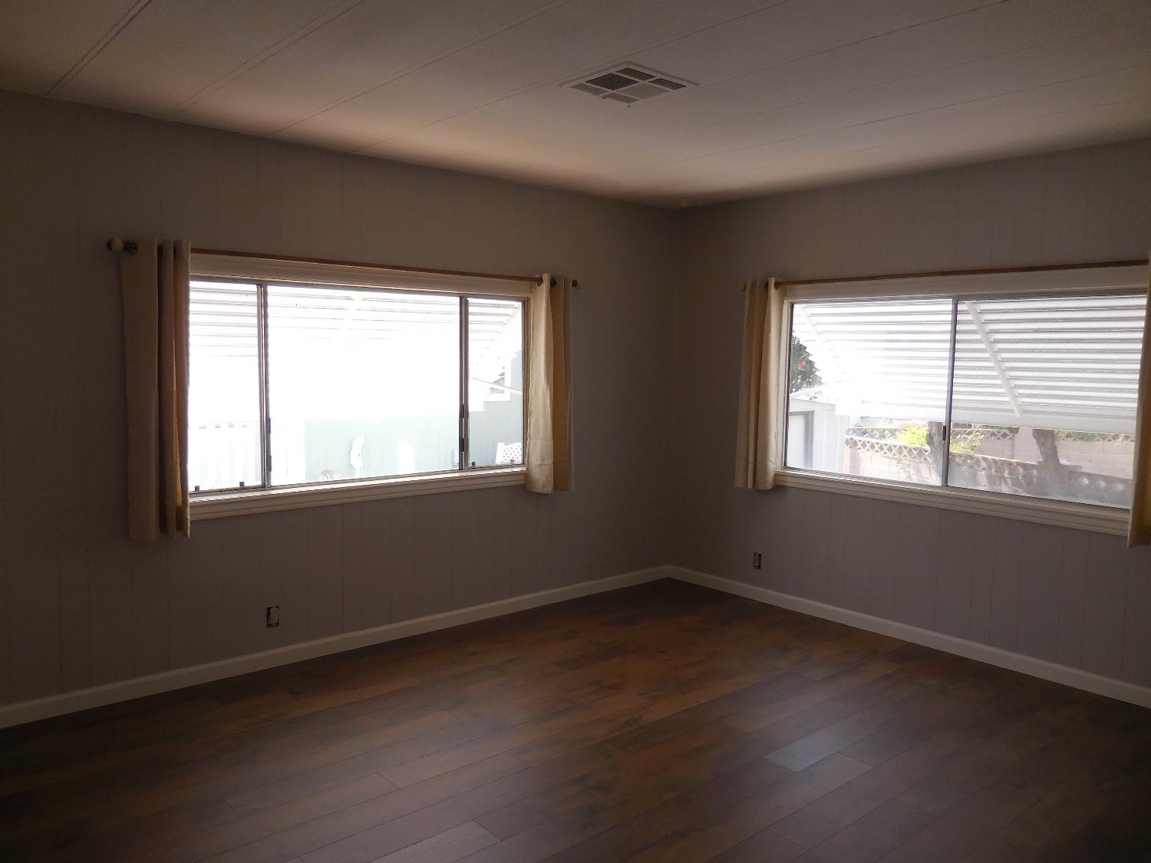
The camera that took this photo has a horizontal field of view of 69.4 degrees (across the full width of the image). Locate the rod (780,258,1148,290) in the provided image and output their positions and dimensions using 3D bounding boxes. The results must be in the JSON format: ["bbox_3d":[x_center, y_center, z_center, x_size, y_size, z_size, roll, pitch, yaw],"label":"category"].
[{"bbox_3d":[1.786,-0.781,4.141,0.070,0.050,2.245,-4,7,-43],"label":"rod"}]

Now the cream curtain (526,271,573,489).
[{"bbox_3d":[-0.148,-0.271,4.755,0.250,1.222,0.099,-4,7,-39],"label":"cream curtain"}]

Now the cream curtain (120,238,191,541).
[{"bbox_3d":[-1.734,-0.169,3.449,0.229,1.219,0.099,-4,7,-39],"label":"cream curtain"}]

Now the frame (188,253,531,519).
[{"bbox_3d":[-1.008,-0.231,4.165,2.056,1.157,0.094,-4,7,-39],"label":"frame"}]

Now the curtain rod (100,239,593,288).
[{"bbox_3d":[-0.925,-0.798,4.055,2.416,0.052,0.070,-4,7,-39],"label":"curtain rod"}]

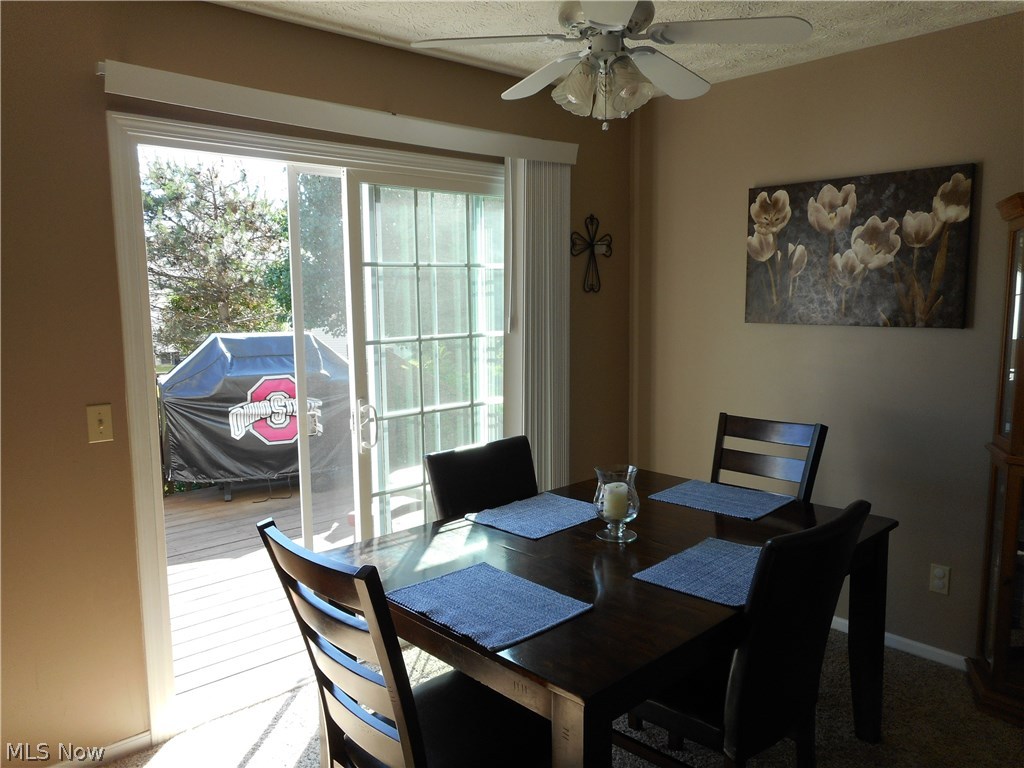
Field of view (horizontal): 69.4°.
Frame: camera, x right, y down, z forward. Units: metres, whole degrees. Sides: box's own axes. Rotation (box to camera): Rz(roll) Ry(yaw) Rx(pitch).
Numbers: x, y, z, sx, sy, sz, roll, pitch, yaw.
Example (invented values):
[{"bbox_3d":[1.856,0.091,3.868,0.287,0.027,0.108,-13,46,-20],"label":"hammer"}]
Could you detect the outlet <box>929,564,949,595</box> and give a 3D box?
[{"bbox_3d":[1.711,0.785,2.965,0.010,0.115,0.070,-7,10,-41],"label":"outlet"}]

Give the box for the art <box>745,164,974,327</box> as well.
[{"bbox_3d":[1.408,-0.555,3.113,0.030,0.610,0.914,-7,10,-41],"label":"art"}]

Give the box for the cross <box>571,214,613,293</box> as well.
[{"bbox_3d":[0.403,-0.655,3.716,0.300,0.386,0.025,-7,10,-41],"label":"cross"}]

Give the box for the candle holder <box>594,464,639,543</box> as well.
[{"bbox_3d":[0.326,0.368,2.288,0.142,0.212,0.142,-1,7,0],"label":"candle holder"}]

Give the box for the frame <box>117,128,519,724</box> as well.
[{"bbox_3d":[-0.541,0.104,3.038,1.910,2.065,0.120,-7,10,-41],"label":"frame"}]

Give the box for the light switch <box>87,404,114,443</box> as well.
[{"bbox_3d":[-1.288,0.124,2.318,0.070,0.116,0.012,-7,10,-41],"label":"light switch"}]

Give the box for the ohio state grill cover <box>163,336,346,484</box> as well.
[{"bbox_3d":[-1.877,0.129,5.678,1.430,1.070,0.580,-4,8,-26],"label":"ohio state grill cover"}]

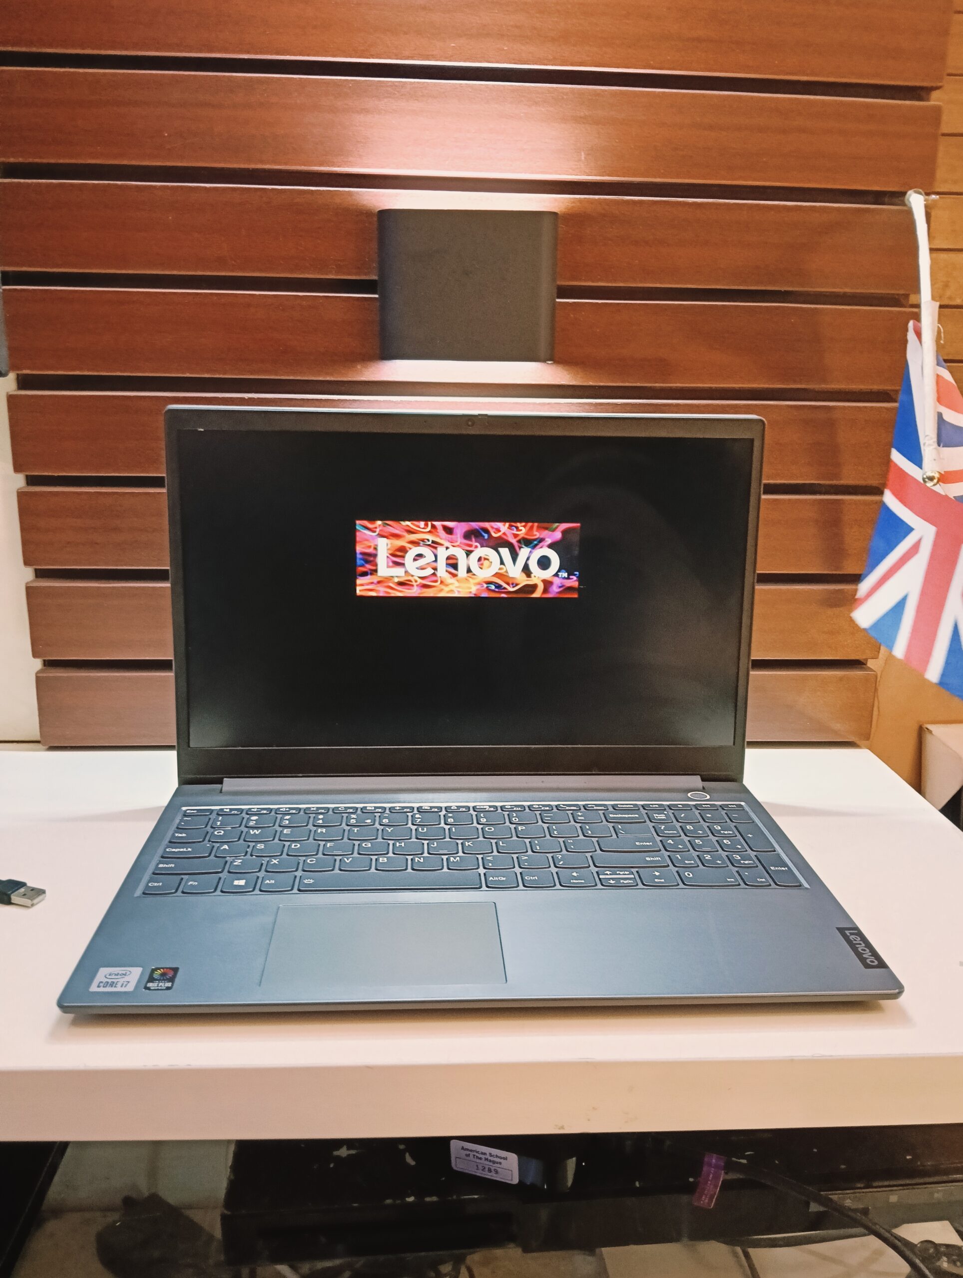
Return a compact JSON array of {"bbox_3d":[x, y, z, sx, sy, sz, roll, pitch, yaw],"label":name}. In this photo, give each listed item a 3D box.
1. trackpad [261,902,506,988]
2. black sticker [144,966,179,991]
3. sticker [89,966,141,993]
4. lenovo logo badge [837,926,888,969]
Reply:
[{"bbox_3d":[-0.044,0.141,0.463,0.106,0.002,0.067,0,15,-4],"label":"trackpad"},{"bbox_3d":[-0.138,0.147,0.431,0.012,0.001,0.016,0,15,-4],"label":"black sticker"},{"bbox_3d":[-0.157,0.147,0.430,0.018,0.001,0.017,0,15,-4],"label":"sticker"},{"bbox_3d":[0.178,0.144,0.467,0.011,0.001,0.034,0,15,-4],"label":"lenovo logo badge"}]

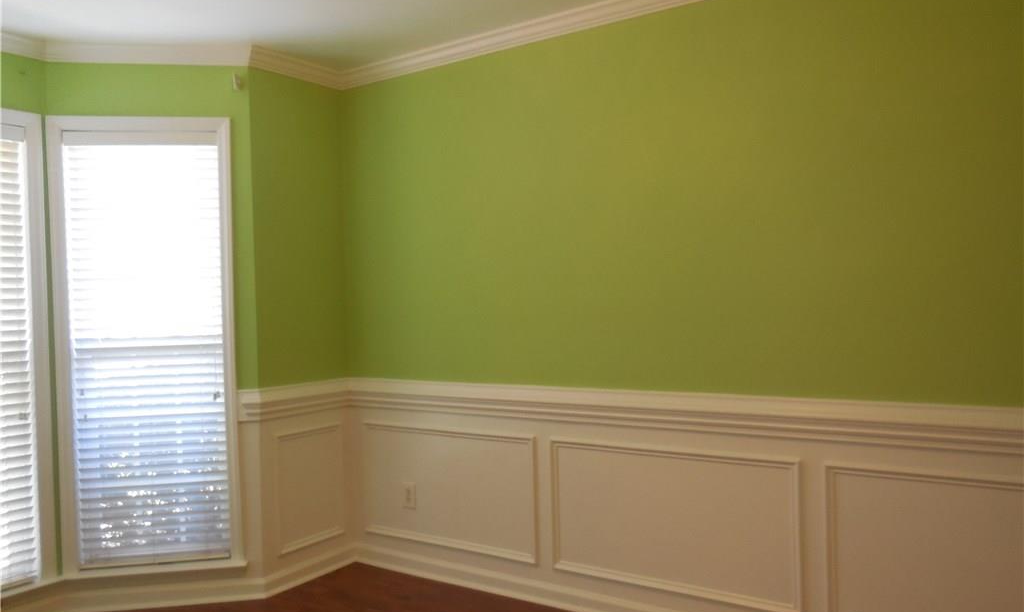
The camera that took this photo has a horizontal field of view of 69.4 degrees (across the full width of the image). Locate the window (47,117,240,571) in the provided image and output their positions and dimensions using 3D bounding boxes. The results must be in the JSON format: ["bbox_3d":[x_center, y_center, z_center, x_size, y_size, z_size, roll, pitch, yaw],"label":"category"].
[{"bbox_3d":[-1.575,0.163,3.213,0.737,1.945,0.100,-2,0,-8],"label":"window"}]

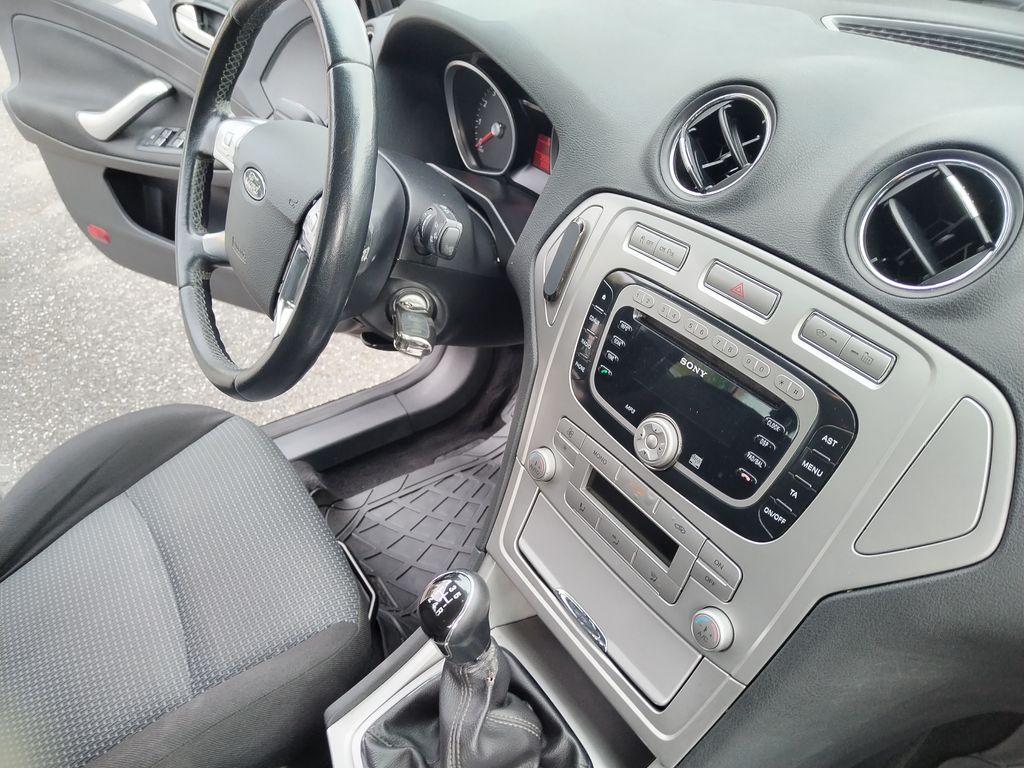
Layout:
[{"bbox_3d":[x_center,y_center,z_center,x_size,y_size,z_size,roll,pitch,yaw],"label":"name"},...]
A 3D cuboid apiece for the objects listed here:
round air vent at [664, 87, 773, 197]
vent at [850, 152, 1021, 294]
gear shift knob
[{"bbox_3d":[0.146,-0.164,0.542,0.032,0.085,0.085,22,14,-44],"label":"round air vent"},{"bbox_3d":[0.234,-0.087,0.426,0.032,0.085,0.085,22,14,-44],"label":"vent"},{"bbox_3d":[-0.037,0.154,0.512,0.049,0.068,0.047,-27,41,-21],"label":"gear shift knob"}]

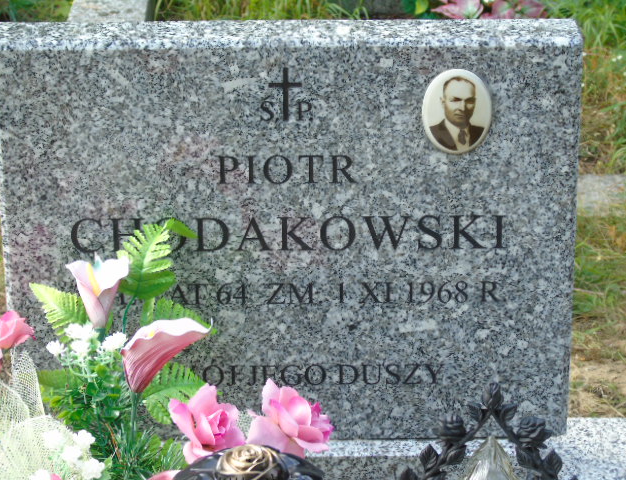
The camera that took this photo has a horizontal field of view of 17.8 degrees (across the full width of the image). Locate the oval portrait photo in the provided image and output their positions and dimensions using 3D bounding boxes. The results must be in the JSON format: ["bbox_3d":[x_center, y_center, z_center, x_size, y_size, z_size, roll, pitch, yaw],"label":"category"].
[{"bbox_3d":[0.145,-0.130,2.020,0.070,0.090,0.009,0,22,0],"label":"oval portrait photo"}]

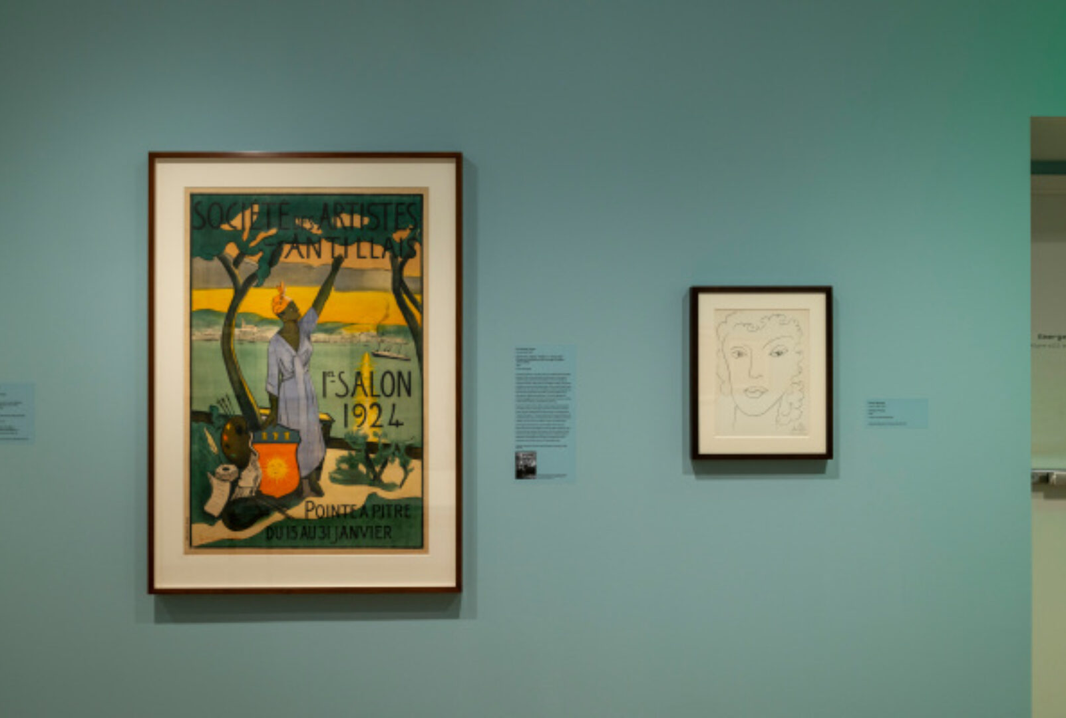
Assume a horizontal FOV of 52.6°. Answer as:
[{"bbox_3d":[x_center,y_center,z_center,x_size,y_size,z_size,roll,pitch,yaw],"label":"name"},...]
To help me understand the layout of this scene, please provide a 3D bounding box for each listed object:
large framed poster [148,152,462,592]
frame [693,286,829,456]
[{"bbox_3d":[-0.681,0.042,3.246,0.937,1.320,0.041,0,0,0],"label":"large framed poster"},{"bbox_3d":[0.692,0.042,3.267,0.425,0.523,0.034,0,0,0],"label":"frame"}]

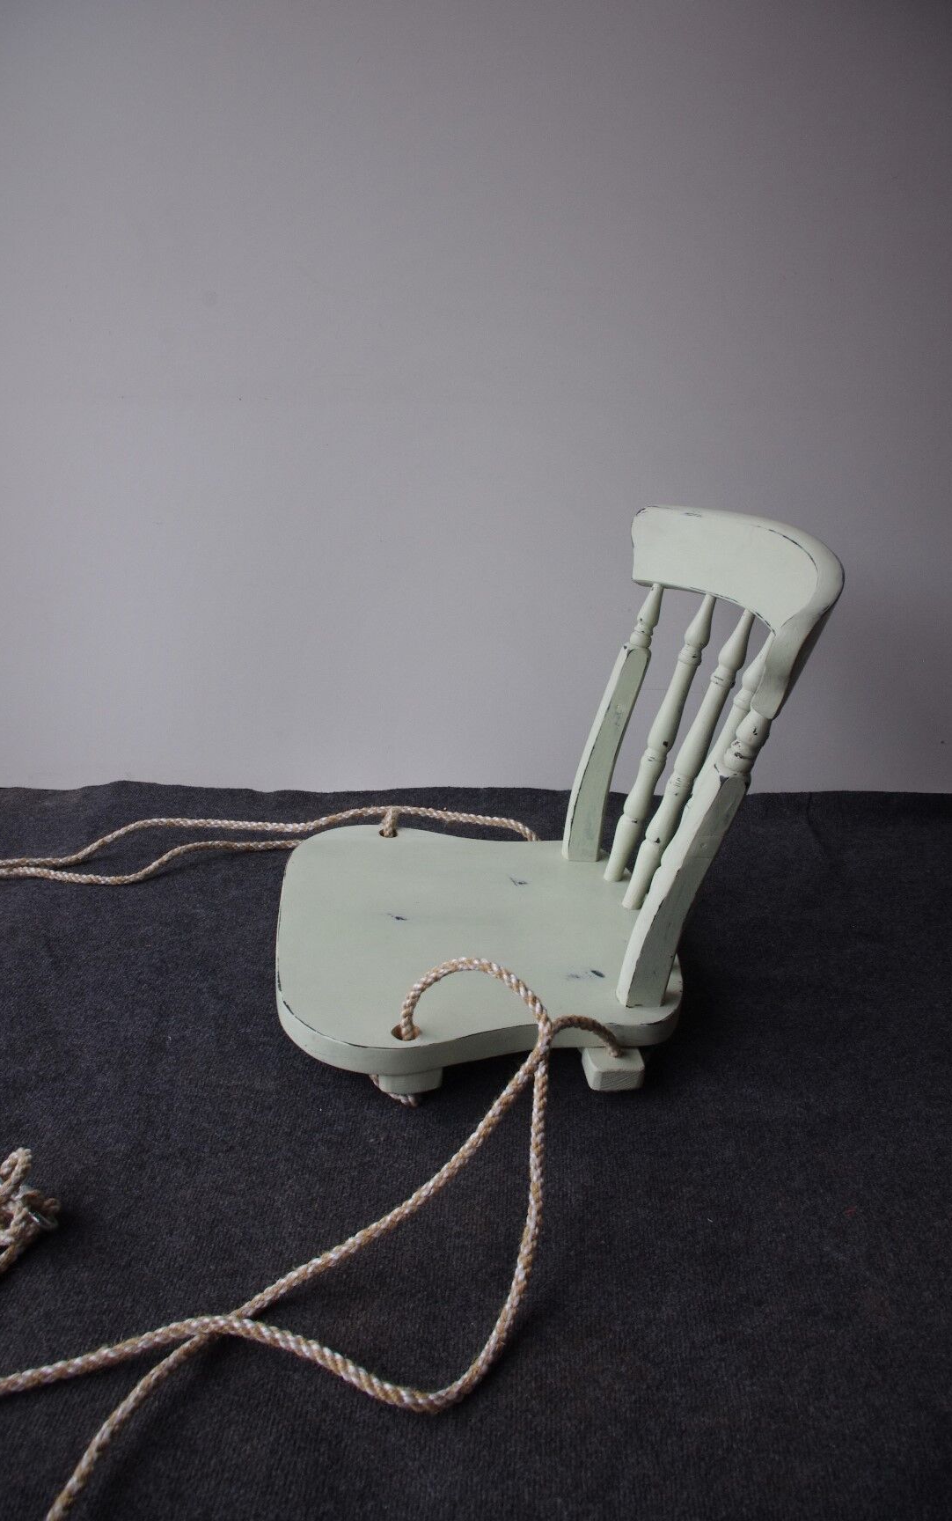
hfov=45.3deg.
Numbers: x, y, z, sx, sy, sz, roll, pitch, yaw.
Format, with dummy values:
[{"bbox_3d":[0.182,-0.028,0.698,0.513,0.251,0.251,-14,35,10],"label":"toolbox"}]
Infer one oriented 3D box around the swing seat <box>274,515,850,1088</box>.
[{"bbox_3d":[0.061,0.000,1.090,0.503,0.456,0.411,0,24,-7],"label":"swing seat"}]

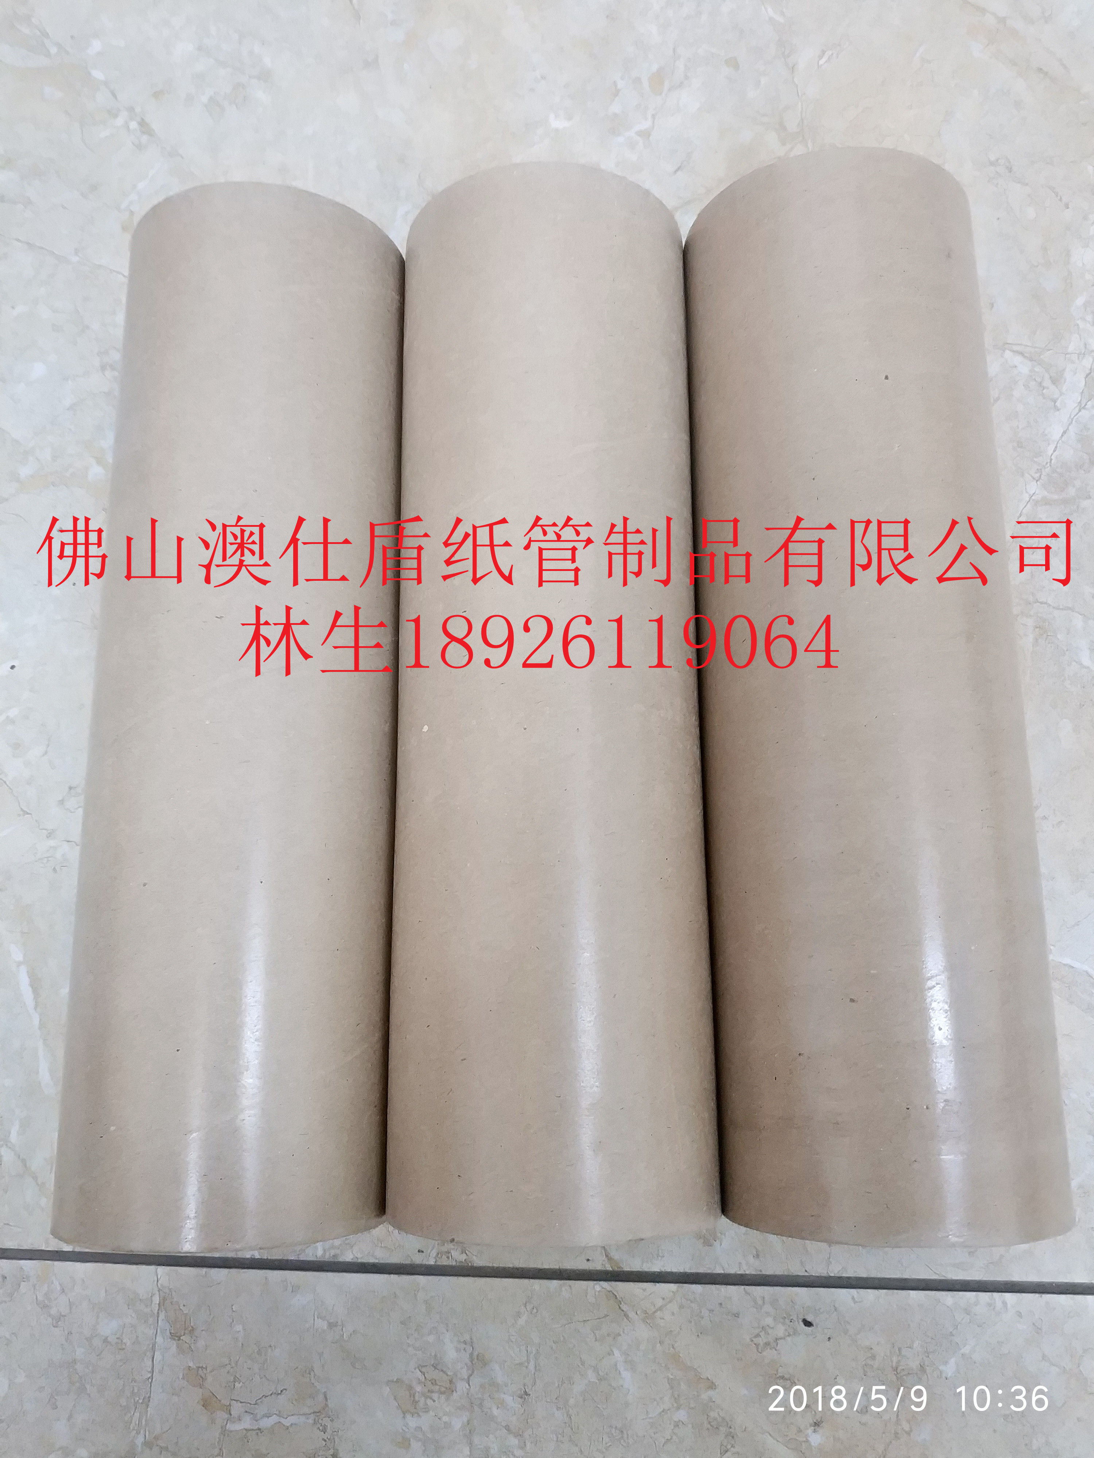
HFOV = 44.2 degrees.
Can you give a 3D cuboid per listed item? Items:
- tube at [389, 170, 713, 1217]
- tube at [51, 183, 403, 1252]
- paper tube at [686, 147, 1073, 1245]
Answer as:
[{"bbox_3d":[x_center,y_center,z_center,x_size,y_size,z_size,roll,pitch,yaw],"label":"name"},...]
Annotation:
[{"bbox_3d":[0.001,-0.011,0.431,0.096,0.096,0.319,-1,76,2],"label":"tube"},{"bbox_3d":[-0.097,-0.007,0.436,0.094,0.094,0.319,-1,76,3],"label":"tube"},{"bbox_3d":[0.099,-0.013,0.427,0.096,0.096,0.320,-2,76,2],"label":"paper tube"}]

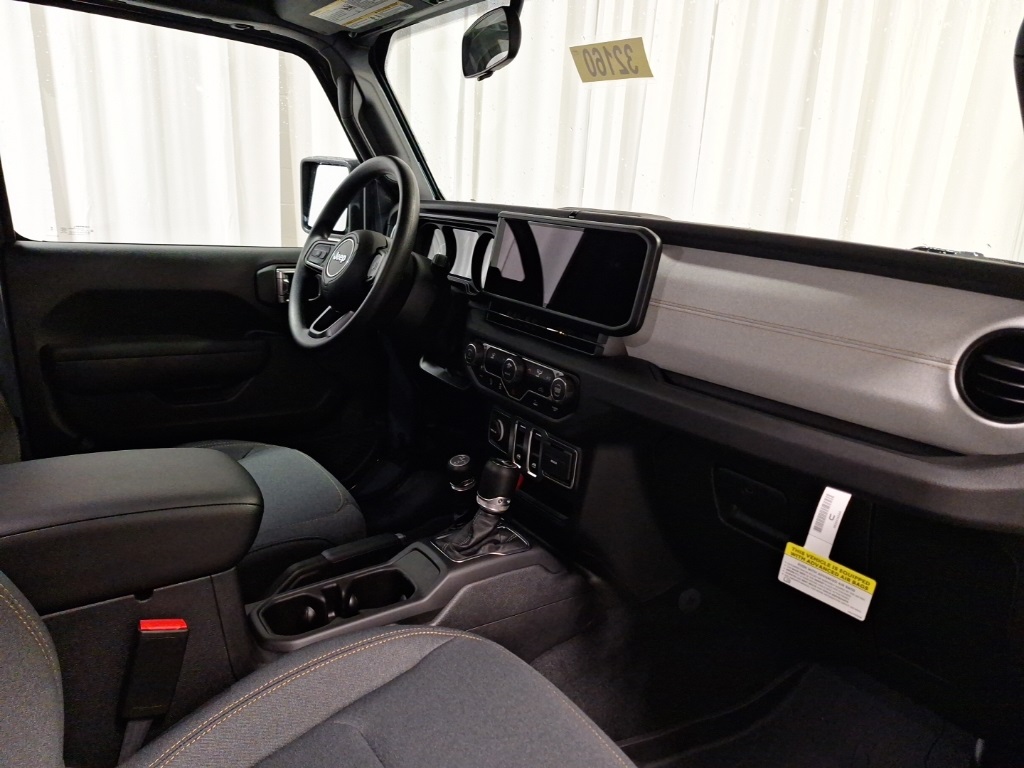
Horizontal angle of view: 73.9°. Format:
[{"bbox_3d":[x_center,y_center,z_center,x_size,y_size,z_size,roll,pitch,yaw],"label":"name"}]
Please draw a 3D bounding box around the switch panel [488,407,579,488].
[{"bbox_3d":[0.028,0.092,1.034,0.030,0.075,0.222,-6,18,-36],"label":"switch panel"}]

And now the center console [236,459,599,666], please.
[{"bbox_3d":[-0.115,0.245,0.975,0.470,0.235,0.235,-8,19,-35],"label":"center console"}]

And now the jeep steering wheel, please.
[{"bbox_3d":[-0.273,-0.231,1.223,0.100,0.375,0.375,26,-2,-40],"label":"jeep steering wheel"}]

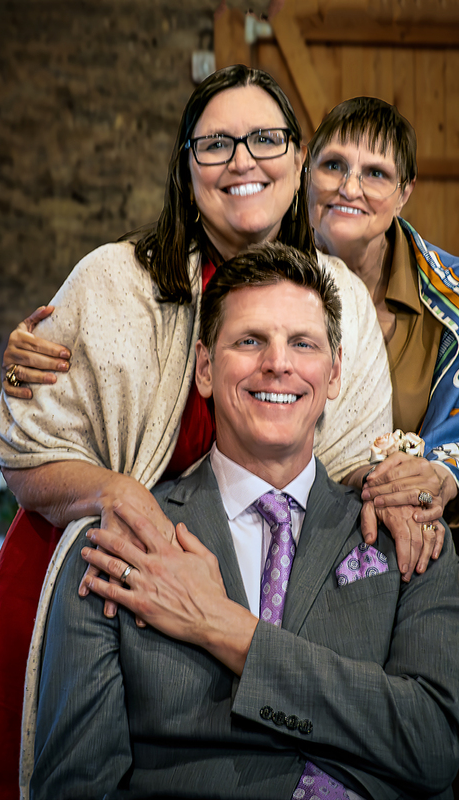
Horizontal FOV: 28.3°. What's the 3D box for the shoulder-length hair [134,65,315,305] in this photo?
[{"bbox_3d":[-0.008,-0.312,1.330,0.265,0.350,0.235,-4,1,2],"label":"shoulder-length hair"}]

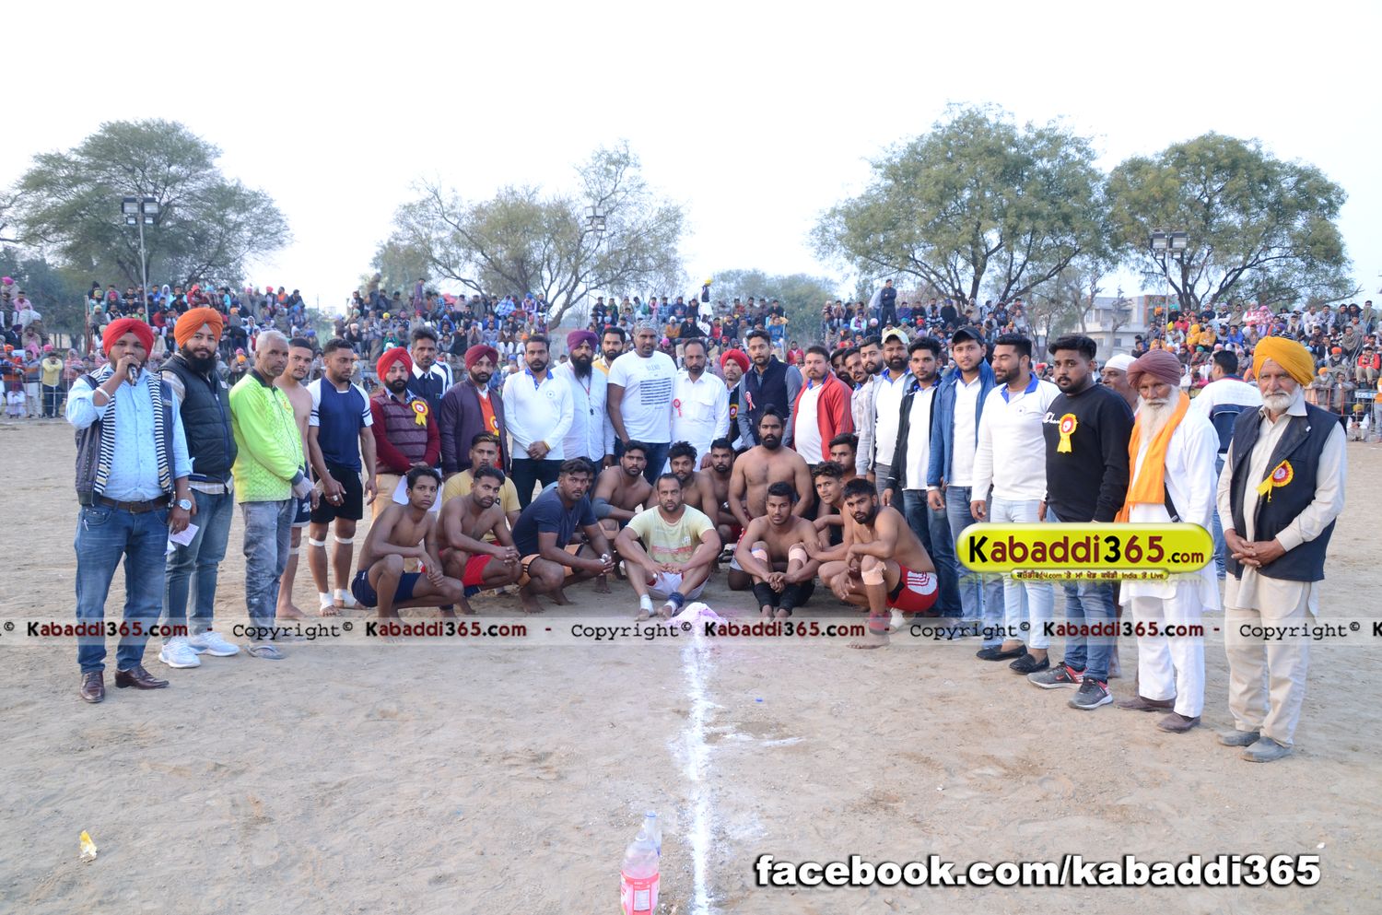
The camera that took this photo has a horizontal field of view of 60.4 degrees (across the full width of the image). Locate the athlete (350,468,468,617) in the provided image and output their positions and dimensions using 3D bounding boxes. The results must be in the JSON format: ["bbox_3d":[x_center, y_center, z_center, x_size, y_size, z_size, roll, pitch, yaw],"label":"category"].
[{"bbox_3d":[-1.686,0.538,7.063,0.700,0.963,0.600,5,6,45],"label":"athlete"}]

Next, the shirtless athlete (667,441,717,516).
[{"bbox_3d":[-0.042,0.418,8.300,0.600,1.040,0.660,0,5,-3],"label":"shirtless athlete"}]

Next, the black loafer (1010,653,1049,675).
[{"bbox_3d":[1.785,1.082,6.247,0.270,0.085,0.100,-2,6,-31],"label":"black loafer"}]

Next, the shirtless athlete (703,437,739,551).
[{"bbox_3d":[0.250,0.381,8.720,0.580,1.040,0.660,1,5,6],"label":"shirtless athlete"}]

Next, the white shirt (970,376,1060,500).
[{"bbox_3d":[1.735,-0.104,6.330,0.470,0.670,0.280,3,6,30],"label":"white shirt"}]

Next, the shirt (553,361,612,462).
[{"bbox_3d":[-0.804,-0.340,8.800,0.460,0.741,0.270,-1,5,-14],"label":"shirt"}]

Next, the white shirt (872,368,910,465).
[{"bbox_3d":[1.342,-0.263,8.000,0.400,0.650,0.260,3,5,28],"label":"white shirt"}]

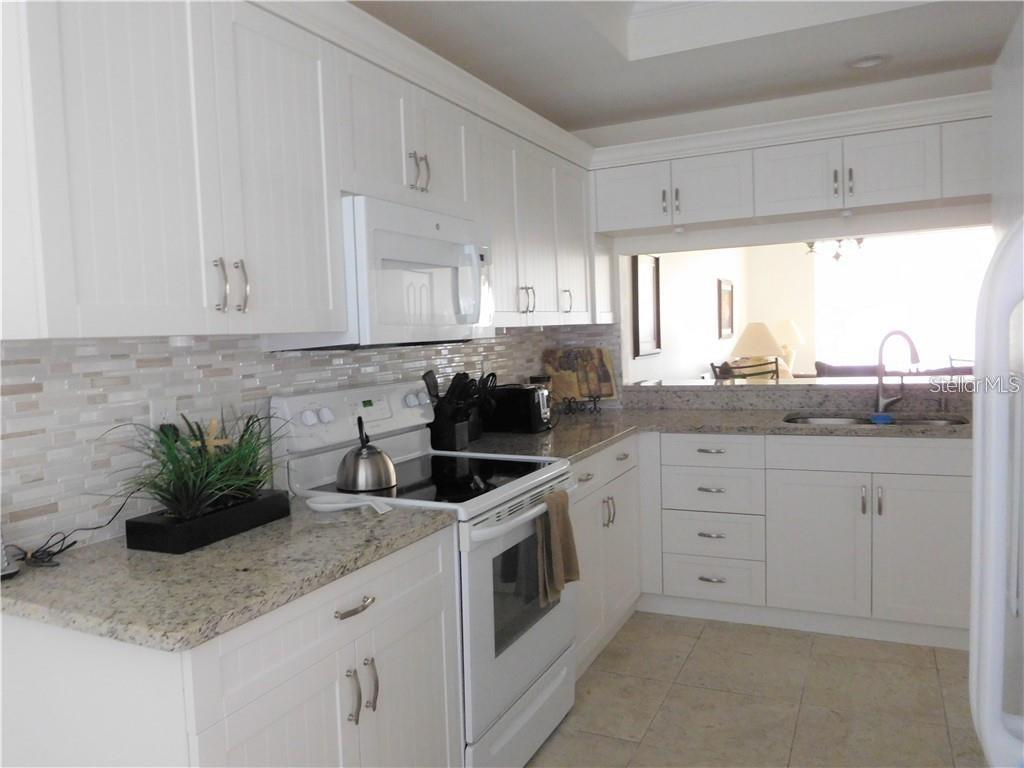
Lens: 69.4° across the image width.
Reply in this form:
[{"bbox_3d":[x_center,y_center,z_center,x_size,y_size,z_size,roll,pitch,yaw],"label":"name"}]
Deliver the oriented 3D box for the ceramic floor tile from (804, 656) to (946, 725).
[{"bbox_3d":[1.331,1.123,2.738,0.451,0.012,0.444,-1,4,26],"label":"ceramic floor tile"}]

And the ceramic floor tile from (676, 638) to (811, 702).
[{"bbox_3d":[0.923,1.127,2.937,0.456,0.012,0.444,-1,4,26],"label":"ceramic floor tile"}]

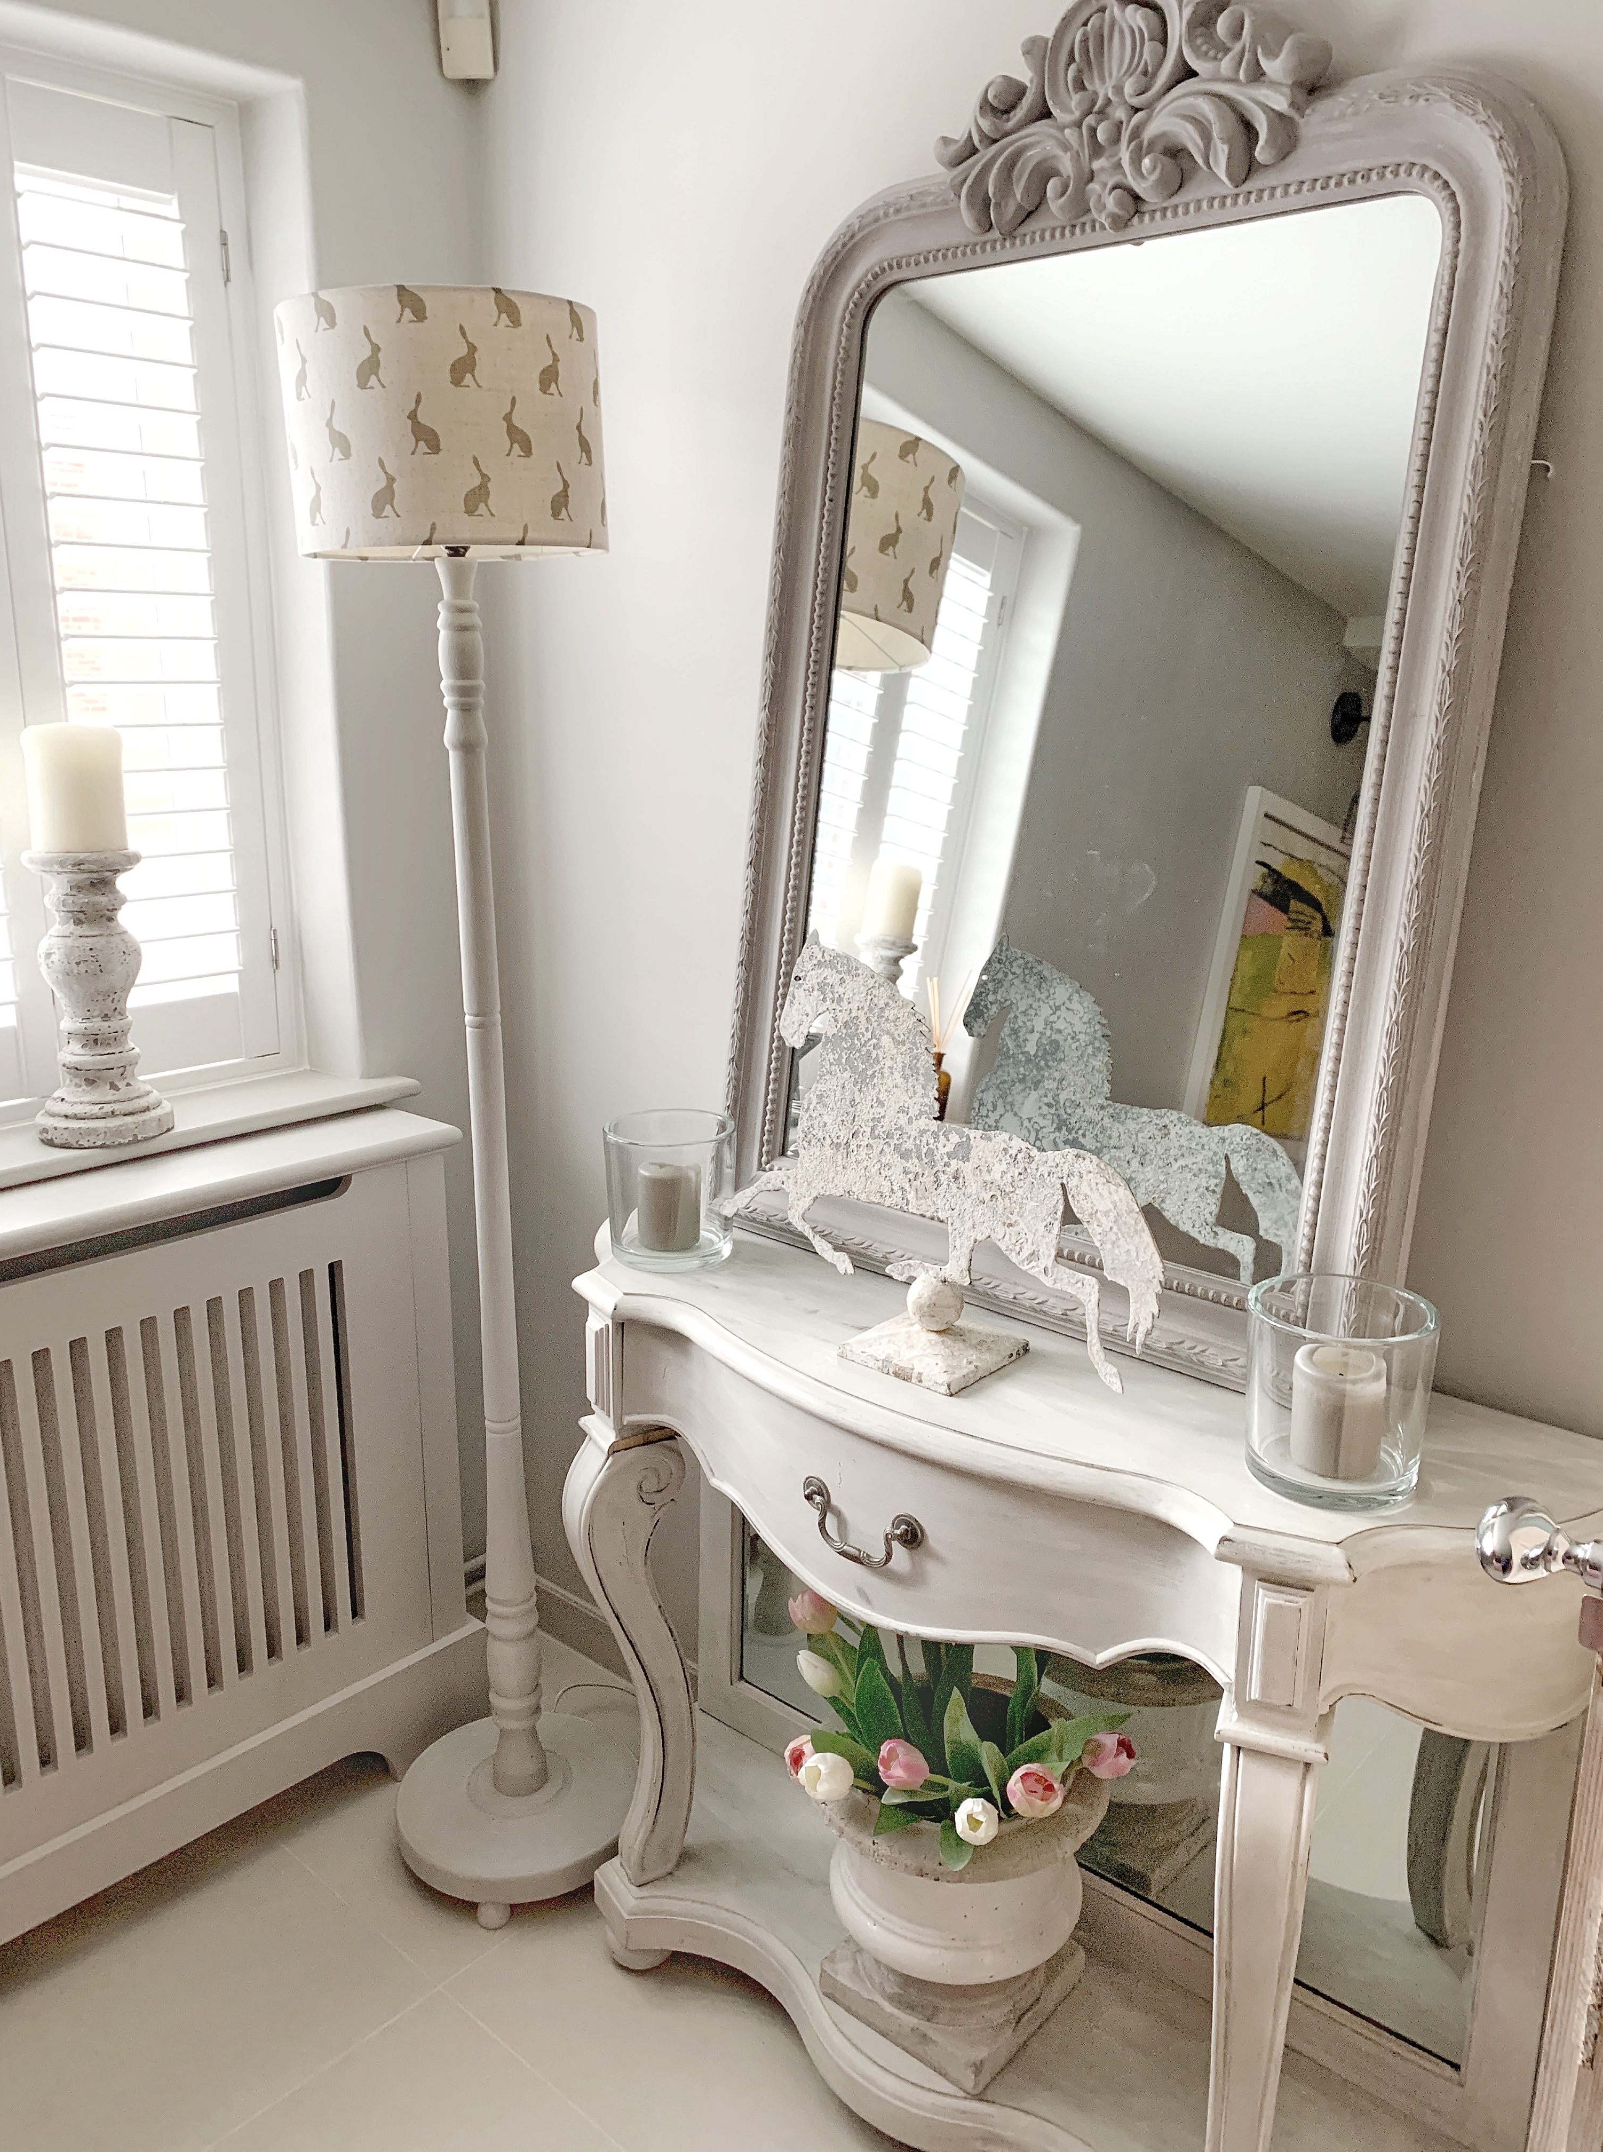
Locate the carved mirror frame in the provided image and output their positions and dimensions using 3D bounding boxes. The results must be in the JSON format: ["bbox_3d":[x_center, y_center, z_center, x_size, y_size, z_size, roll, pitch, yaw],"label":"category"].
[{"bbox_3d":[0.245,-0.356,1.476,0.759,1.165,0.065,13,11,42],"label":"carved mirror frame"}]

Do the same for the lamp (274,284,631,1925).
[{"bbox_3d":[-0.347,0.097,1.804,0.315,1.750,0.315,0,14,0],"label":"lamp"}]

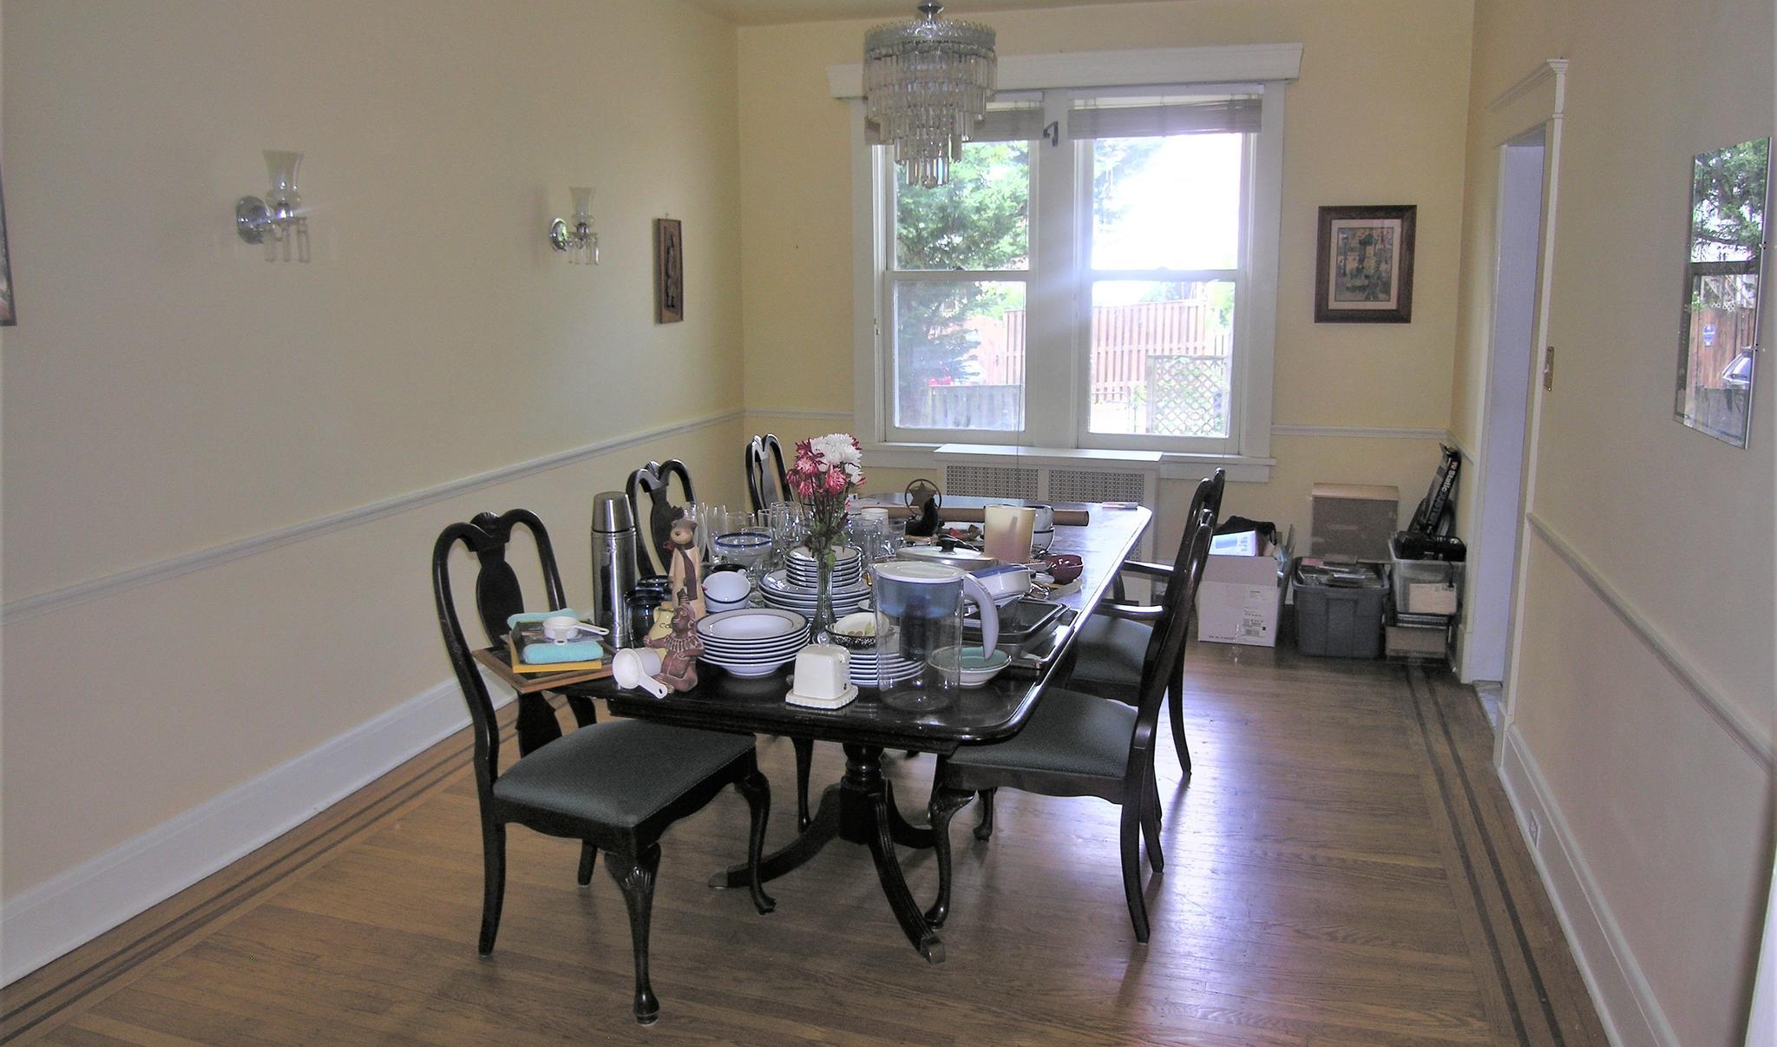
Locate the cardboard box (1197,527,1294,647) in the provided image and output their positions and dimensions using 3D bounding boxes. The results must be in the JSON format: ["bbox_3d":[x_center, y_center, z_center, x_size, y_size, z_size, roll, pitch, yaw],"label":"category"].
[{"bbox_3d":[1.591,0.285,5.557,0.353,0.389,0.502,3,12,17],"label":"cardboard box"}]

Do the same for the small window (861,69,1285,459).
[{"bbox_3d":[0.834,-1.233,5.997,2.040,1.840,0.120,3,12,17],"label":"small window"}]

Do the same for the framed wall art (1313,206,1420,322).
[{"bbox_3d":[2.160,-1.173,5.582,0.420,0.521,0.030,3,12,17],"label":"framed wall art"}]

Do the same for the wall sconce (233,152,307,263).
[{"bbox_3d":[-1.654,-0.852,3.309,0.155,0.290,0.125,3,12,17],"label":"wall sconce"}]

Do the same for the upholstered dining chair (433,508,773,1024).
[{"bbox_3d":[-0.680,0.502,2.903,0.609,1.032,0.562,5,12,24],"label":"upholstered dining chair"}]

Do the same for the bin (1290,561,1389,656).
[{"bbox_3d":[1.951,0.363,5.367,0.374,0.305,0.518,3,12,17],"label":"bin"}]

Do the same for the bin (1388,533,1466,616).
[{"bbox_3d":[2.286,0.224,5.284,0.276,0.242,0.471,3,12,17],"label":"bin"}]

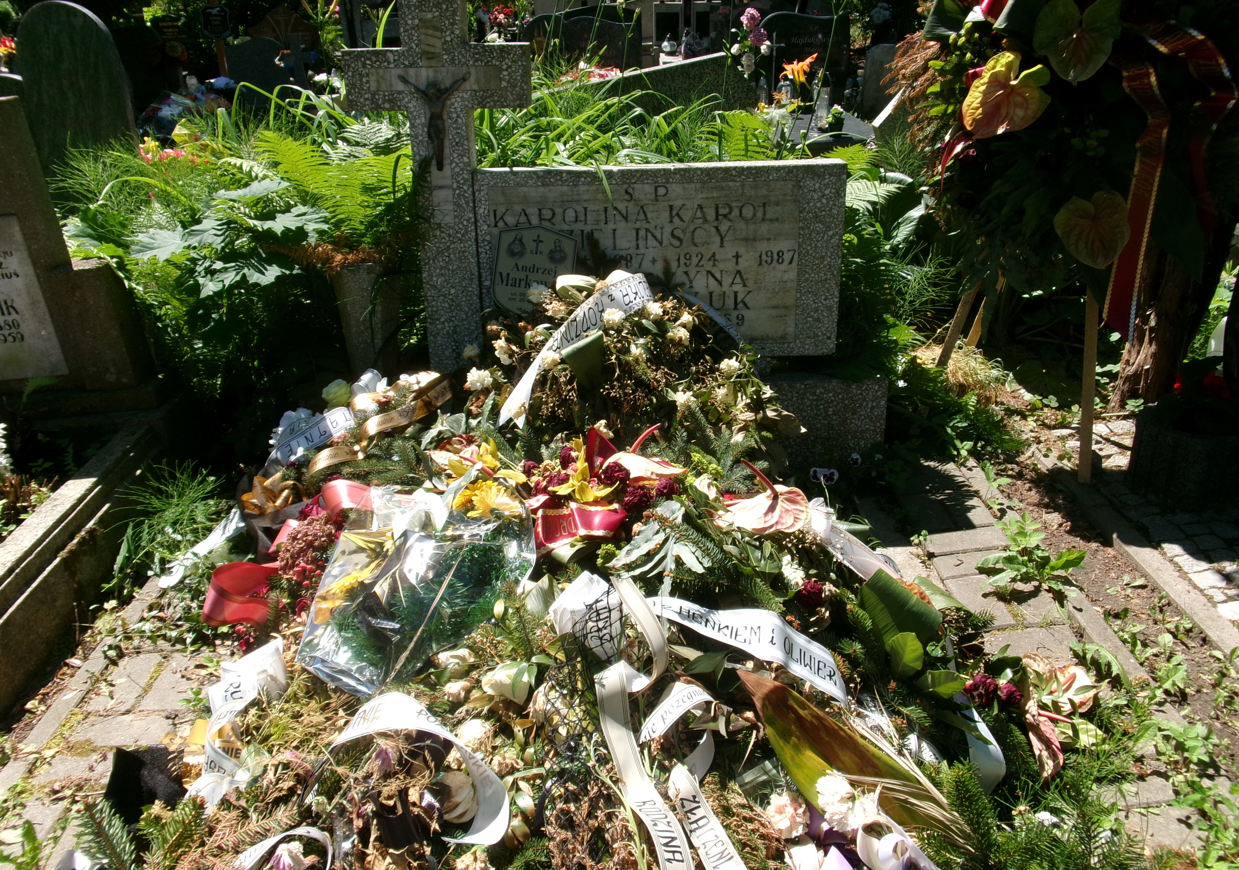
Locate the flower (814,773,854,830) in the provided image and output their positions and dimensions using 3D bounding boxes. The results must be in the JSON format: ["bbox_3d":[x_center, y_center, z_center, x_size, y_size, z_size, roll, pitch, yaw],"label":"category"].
[{"bbox_3d":[0.325,0.552,1.510,0.058,0.062,0.055,4,22,14],"label":"flower"}]

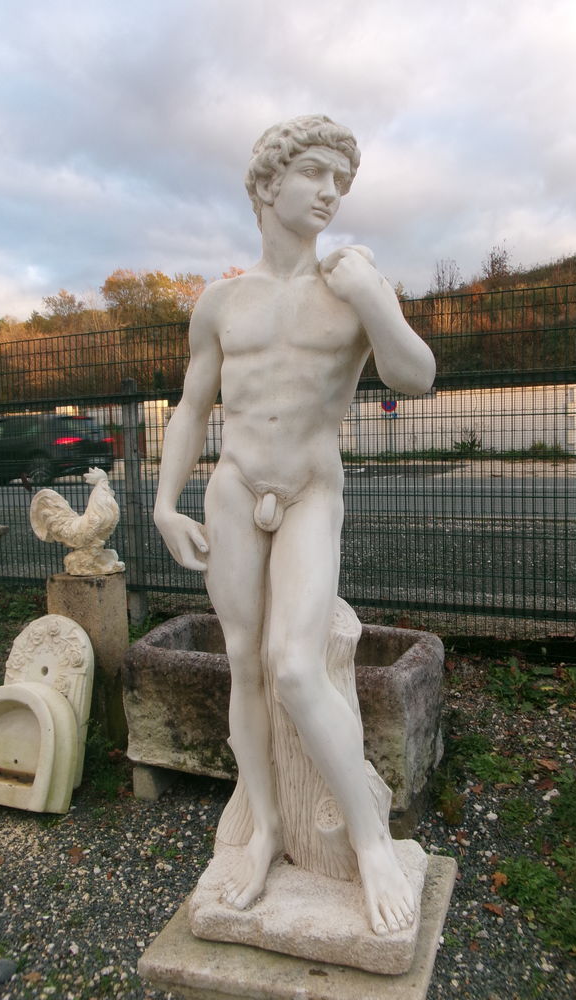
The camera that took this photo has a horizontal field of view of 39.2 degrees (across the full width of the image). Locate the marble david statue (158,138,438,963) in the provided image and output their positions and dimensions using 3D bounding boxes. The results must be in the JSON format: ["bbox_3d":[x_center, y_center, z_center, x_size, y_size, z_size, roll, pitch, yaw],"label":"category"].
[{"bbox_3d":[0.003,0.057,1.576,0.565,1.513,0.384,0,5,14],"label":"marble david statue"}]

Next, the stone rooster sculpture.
[{"bbox_3d":[-0.809,0.078,3.093,0.360,0.410,0.200,-3,6,-15],"label":"stone rooster sculpture"}]

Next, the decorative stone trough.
[{"bbox_3d":[-0.020,0.640,2.615,0.960,0.375,0.450,1,6,25],"label":"decorative stone trough"}]

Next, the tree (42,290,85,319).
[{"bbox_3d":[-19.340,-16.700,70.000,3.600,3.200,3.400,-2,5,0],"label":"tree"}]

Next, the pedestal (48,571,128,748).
[{"bbox_3d":[-0.754,0.595,3.142,0.265,0.630,0.250,-1,5,5],"label":"pedestal"}]

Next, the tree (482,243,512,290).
[{"bbox_3d":[14.180,-15.900,55.000,2.100,3.200,2.000,-2,5,0],"label":"tree"}]

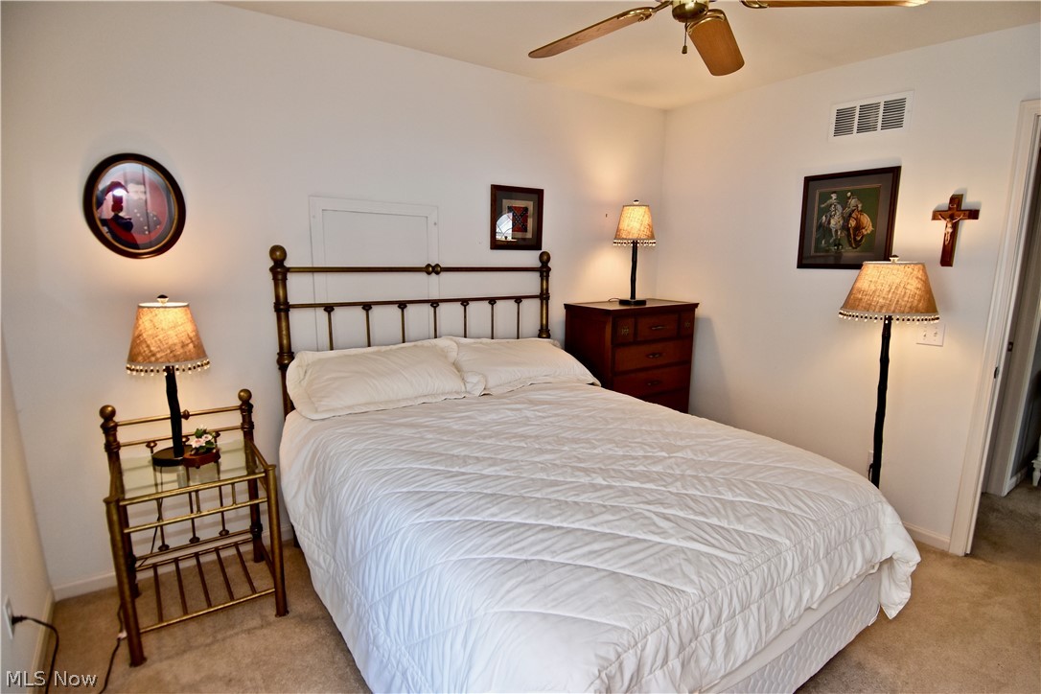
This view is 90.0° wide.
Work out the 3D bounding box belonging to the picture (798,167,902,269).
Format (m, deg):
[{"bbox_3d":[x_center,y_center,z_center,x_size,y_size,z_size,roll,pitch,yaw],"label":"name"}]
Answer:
[{"bbox_3d":[1.800,-0.692,2.874,0.025,0.527,0.469,-8,13,-39],"label":"picture"}]

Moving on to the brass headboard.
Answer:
[{"bbox_3d":[-0.464,0.188,2.832,1.555,1.415,0.075,-7,12,-35],"label":"brass headboard"}]

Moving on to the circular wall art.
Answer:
[{"bbox_3d":[-1.517,-0.552,2.061,0.323,0.405,0.030,-7,12,-35],"label":"circular wall art"}]

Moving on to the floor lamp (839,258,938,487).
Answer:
[{"bbox_3d":[1.813,0.291,2.649,0.405,1.481,0.405,-8,13,-39],"label":"floor lamp"}]

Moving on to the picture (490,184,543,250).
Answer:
[{"bbox_3d":[-0.018,-0.762,3.103,0.371,0.364,0.020,-7,12,-35],"label":"picture"}]

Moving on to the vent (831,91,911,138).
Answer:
[{"bbox_3d":[1.837,-1.207,2.745,0.015,0.212,0.391,-8,13,-39],"label":"vent"}]

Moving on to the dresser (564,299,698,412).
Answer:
[{"bbox_3d":[0.719,0.264,3.496,0.773,1.107,0.438,-7,12,-35],"label":"dresser"}]

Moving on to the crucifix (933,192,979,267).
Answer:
[{"bbox_3d":[2.098,-0.561,2.523,0.030,0.338,0.160,-8,13,-39],"label":"crucifix"}]

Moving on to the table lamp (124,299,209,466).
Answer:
[{"bbox_3d":[-1.318,0.128,1.959,0.270,0.635,0.270,-7,12,-35],"label":"table lamp"}]

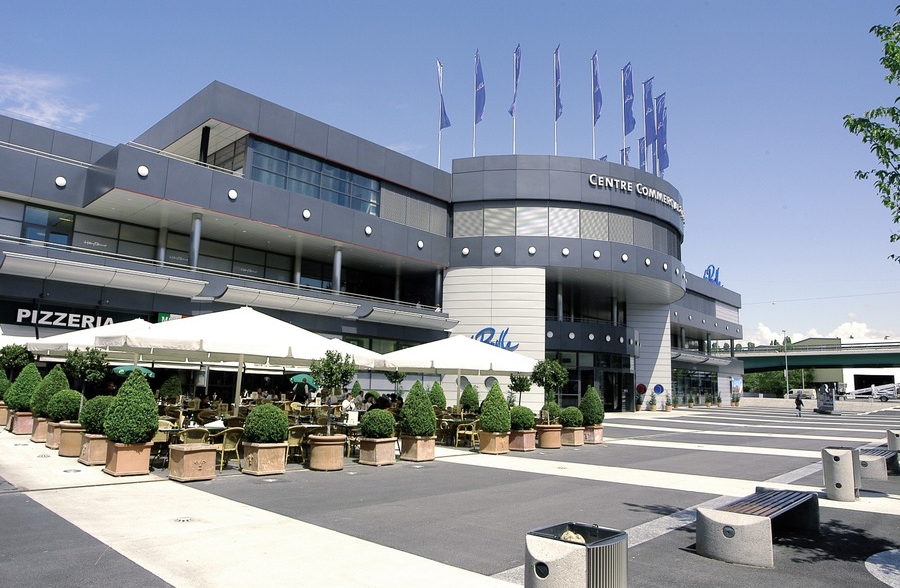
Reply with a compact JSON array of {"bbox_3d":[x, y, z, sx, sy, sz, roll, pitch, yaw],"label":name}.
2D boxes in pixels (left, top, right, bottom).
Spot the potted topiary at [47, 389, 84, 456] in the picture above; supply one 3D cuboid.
[{"bbox_3d":[-9.018,3.002,12.900,0.800,1.420,0.800,-8,-13,44],"label":"potted topiary"}]

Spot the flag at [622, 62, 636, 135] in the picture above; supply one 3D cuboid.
[{"bbox_3d":[11.109,-12.099,34.181,0.300,4.370,1.000,5,-10,-22],"label":"flag"}]

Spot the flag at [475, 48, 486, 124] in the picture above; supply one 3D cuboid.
[{"bbox_3d":[1.693,-12.508,33.286,0.300,4.350,1.000,4,-9,-16],"label":"flag"}]

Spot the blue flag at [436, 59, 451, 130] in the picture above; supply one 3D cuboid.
[{"bbox_3d":[-0.588,-12.425,34.385,0.400,4.300,1.000,2,-9,-2],"label":"blue flag"}]

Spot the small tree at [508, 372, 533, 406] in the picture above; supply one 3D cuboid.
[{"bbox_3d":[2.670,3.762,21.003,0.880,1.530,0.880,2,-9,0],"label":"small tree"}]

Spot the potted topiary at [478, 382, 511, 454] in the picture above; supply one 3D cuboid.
[{"bbox_3d":[1.178,3.260,14.400,0.800,1.820,0.800,-8,-13,44],"label":"potted topiary"}]

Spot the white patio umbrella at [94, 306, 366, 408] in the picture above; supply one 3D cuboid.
[{"bbox_3d":[-5.019,2.006,13.132,6.000,3.460,6.000,5,-9,-20],"label":"white patio umbrella"}]

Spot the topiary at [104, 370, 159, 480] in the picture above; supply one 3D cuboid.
[{"bbox_3d":[-5.762,2.325,9.950,0.840,1.800,0.840,-8,-13,44],"label":"topiary"}]

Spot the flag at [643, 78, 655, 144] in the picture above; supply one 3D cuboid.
[{"bbox_3d":[13.984,-12.716,38.454,0.300,4.800,0.950,6,-11,-28],"label":"flag"}]

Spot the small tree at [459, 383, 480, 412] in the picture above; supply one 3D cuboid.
[{"bbox_3d":[0.746,4.084,21.600,0.820,1.220,0.820,1,-10,0],"label":"small tree"}]

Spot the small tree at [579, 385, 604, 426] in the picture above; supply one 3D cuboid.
[{"bbox_3d":[4.494,3.550,17.431,0.780,1.310,0.780,2,-9,0],"label":"small tree"}]

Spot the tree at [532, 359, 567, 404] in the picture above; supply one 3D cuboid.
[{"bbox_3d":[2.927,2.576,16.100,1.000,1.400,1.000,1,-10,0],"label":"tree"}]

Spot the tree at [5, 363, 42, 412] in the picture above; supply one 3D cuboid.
[{"bbox_3d":[-11.878,2.664,15.355,0.860,1.390,0.860,9,-11,-39],"label":"tree"}]

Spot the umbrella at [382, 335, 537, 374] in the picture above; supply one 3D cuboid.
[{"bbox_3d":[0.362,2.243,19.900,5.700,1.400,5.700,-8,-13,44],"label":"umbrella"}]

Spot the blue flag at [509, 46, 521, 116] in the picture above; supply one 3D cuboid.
[{"bbox_3d":[4.298,-13.501,35.214,0.300,4.800,0.950,3,-10,-12],"label":"blue flag"}]

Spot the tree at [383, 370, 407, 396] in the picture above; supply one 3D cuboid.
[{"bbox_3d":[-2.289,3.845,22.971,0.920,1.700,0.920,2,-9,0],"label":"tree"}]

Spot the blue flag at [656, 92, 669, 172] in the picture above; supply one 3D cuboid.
[{"bbox_3d":[14.539,-11.313,37.550,0.350,4.700,1.000,6,-10,-26],"label":"blue flag"}]

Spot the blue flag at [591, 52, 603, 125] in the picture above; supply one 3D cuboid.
[{"bbox_3d":[9.443,-13.291,35.711,0.300,4.800,0.950,3,-10,-8],"label":"blue flag"}]

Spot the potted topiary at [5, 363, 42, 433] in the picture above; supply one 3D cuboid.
[{"bbox_3d":[-11.773,2.888,15.200,0.860,1.850,0.860,-8,-13,44],"label":"potted topiary"}]

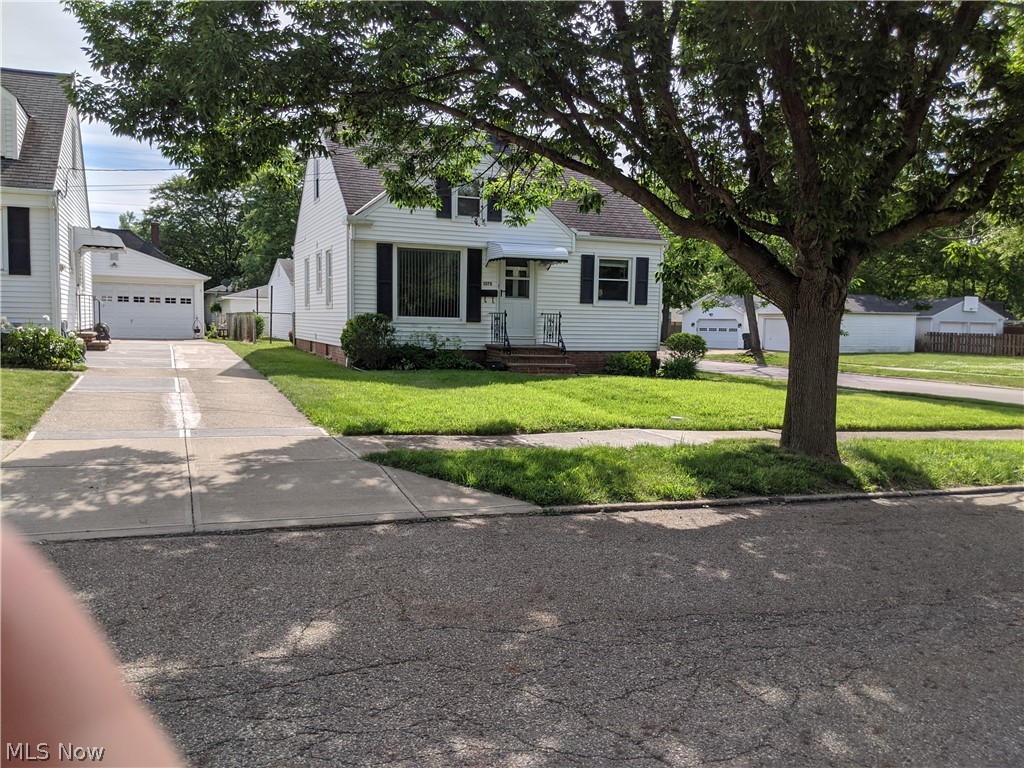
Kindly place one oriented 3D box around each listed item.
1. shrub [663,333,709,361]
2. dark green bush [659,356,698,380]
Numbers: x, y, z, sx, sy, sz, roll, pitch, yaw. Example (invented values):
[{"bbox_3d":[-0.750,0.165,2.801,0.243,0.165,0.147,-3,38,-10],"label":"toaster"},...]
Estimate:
[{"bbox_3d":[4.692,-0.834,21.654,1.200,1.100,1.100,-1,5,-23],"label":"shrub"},{"bbox_3d":[4.385,-0.444,20.981,1.030,0.600,0.950,-1,5,-23],"label":"dark green bush"}]

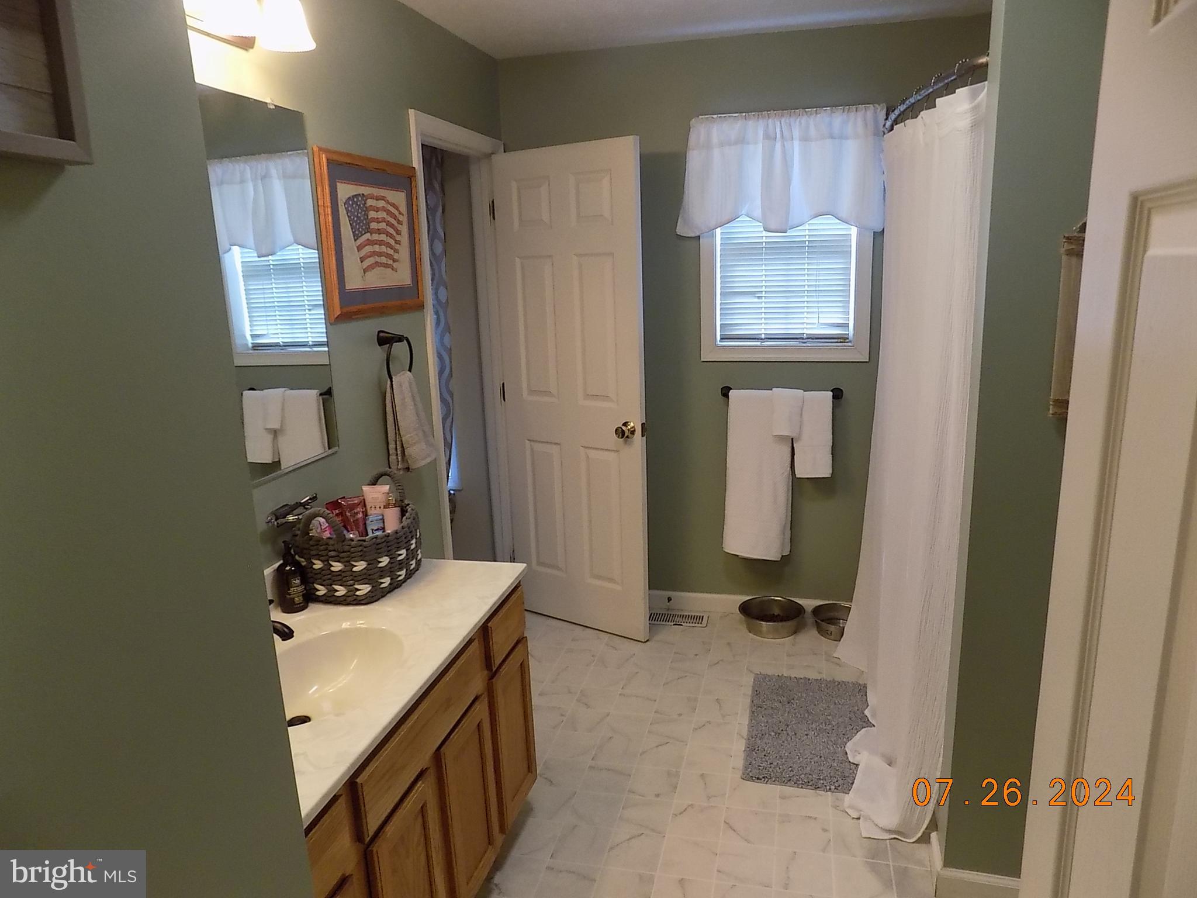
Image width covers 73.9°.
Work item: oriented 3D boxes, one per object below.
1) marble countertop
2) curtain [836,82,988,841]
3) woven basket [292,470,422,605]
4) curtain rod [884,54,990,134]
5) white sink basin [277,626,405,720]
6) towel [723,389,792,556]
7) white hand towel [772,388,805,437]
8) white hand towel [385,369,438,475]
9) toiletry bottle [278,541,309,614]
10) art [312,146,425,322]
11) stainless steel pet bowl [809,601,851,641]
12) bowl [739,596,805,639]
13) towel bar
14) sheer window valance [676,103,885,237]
[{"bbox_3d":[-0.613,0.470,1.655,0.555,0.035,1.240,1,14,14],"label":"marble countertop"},{"bbox_3d":[0.934,0.003,2.530,0.270,1.950,1.220,1,14,14],"label":"curtain"},{"bbox_3d":[-0.619,0.219,2.070,0.265,0.256,0.330,1,13,14],"label":"woven basket"},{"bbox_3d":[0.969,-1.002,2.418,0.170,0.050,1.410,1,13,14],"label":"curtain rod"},{"bbox_3d":[-0.564,0.524,1.645,0.320,0.145,0.420,1,14,14],"label":"white sink basin"},{"bbox_3d":[0.688,0.117,3.442,0.300,0.755,0.090,1,13,14],"label":"towel"},{"bbox_3d":[0.786,-0.146,3.313,0.138,0.210,0.080,1,14,14],"label":"white hand towel"},{"bbox_3d":[-0.600,-0.098,2.522,0.095,0.312,0.215,1,13,14],"label":"white hand towel"},{"bbox_3d":[-0.738,0.304,1.912,0.066,0.168,0.066,-10,16,-33],"label":"toiletry bottle"},{"bbox_3d":[-0.668,-0.639,2.404,0.030,0.455,0.545,1,14,14],"label":"art"},{"bbox_3d":[1.045,0.761,3.437,0.238,0.087,0.238,1,13,14],"label":"stainless steel pet bowl"},{"bbox_3d":[0.754,0.748,3.457,0.277,0.090,0.277,1,14,14],"label":"bowl"},{"bbox_3d":[0.764,-0.234,3.329,0.497,0.057,0.075,1,14,14],"label":"towel bar"},{"bbox_3d":[0.715,-1.093,3.163,0.800,0.470,0.090,1,13,14],"label":"sheer window valance"}]

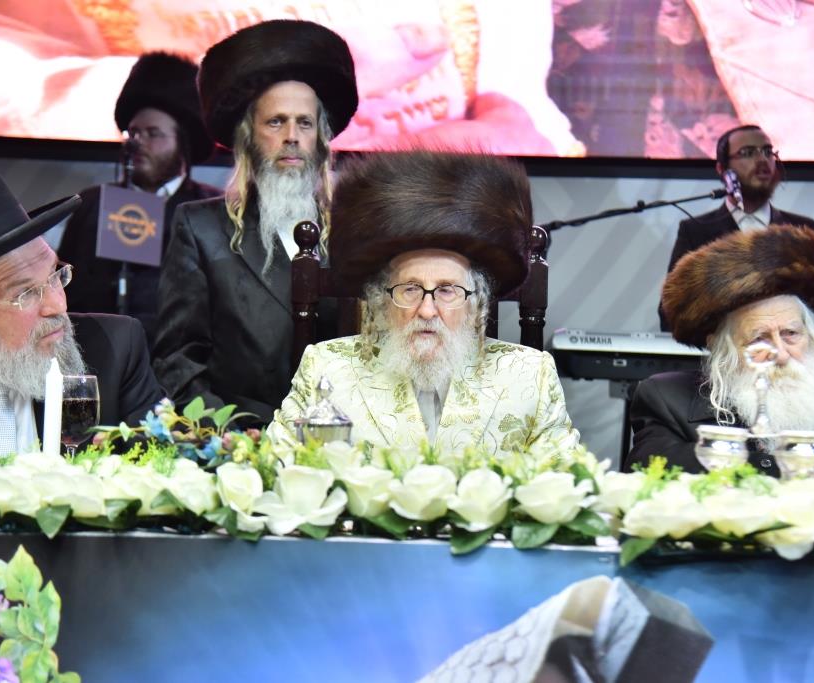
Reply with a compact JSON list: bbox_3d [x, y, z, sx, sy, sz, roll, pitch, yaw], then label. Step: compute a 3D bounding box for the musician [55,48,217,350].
[{"bbox_3d":[-0.793,0.054,5.229,0.520,1.830,0.420,1,-1,22],"label":"musician"}]

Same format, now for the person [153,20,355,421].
[{"bbox_3d":[-0.292,0.215,3.739,0.560,1.800,0.420,1,-1,-9],"label":"person"}]

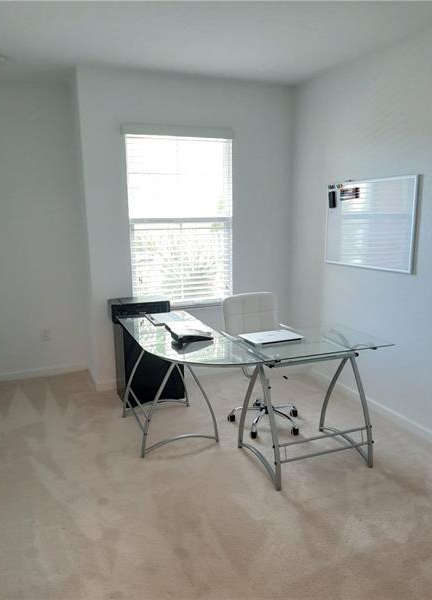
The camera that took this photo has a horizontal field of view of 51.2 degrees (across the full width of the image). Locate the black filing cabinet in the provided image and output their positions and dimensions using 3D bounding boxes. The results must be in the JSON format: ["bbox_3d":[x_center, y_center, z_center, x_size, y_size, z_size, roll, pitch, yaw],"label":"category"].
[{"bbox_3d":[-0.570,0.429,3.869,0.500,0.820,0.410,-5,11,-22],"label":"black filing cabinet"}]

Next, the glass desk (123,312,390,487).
[{"bbox_3d":[0.155,0.578,3.204,1.450,0.750,1.490,-5,11,-21],"label":"glass desk"}]

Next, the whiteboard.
[{"bbox_3d":[1.157,-0.589,3.515,0.025,0.672,0.910,-6,12,-26],"label":"whiteboard"}]

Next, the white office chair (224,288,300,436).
[{"bbox_3d":[0.371,0.450,3.309,0.570,0.960,0.590,-6,12,-26],"label":"white office chair"}]

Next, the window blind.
[{"bbox_3d":[-0.299,-0.687,4.068,0.955,1.500,0.060,-4,11,-18],"label":"window blind"}]

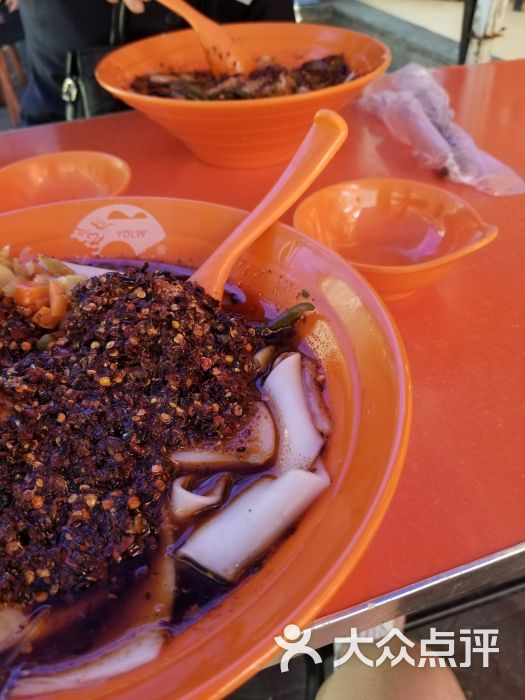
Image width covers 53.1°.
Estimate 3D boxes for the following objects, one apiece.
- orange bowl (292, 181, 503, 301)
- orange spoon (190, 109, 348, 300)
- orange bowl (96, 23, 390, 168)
[{"bbox_3d":[0.079,-0.065,0.330,0.119,0.038,0.108,11,45,15],"label":"orange bowl"},{"bbox_3d":[-0.014,-0.043,0.250,0.043,0.033,0.161,38,89,35],"label":"orange spoon"},{"bbox_3d":[-0.016,-0.227,0.483,0.252,0.077,0.252,-2,43,2],"label":"orange bowl"}]

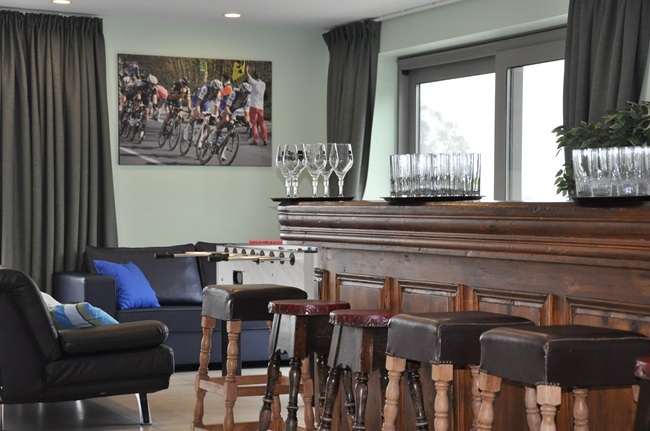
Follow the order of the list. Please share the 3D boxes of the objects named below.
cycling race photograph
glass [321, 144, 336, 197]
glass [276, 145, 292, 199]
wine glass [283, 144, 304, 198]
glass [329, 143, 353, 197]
[{"bbox_3d":[-0.946,-0.767,10.434,1.200,0.800,0.030,0,1,-25],"label":"cycling race photograph"},{"bbox_3d":[0.006,-0.178,5.680,0.098,0.220,0.098,0,1,0],"label":"glass"},{"bbox_3d":[-0.147,-0.178,5.710,0.098,0.220,0.098,0,1,0],"label":"glass"},{"bbox_3d":[-0.118,-0.177,5.620,0.098,0.220,0.098,0,1,0],"label":"wine glass"},{"bbox_3d":[0.066,-0.178,5.600,0.098,0.220,0.098,0,1,0],"label":"glass"}]

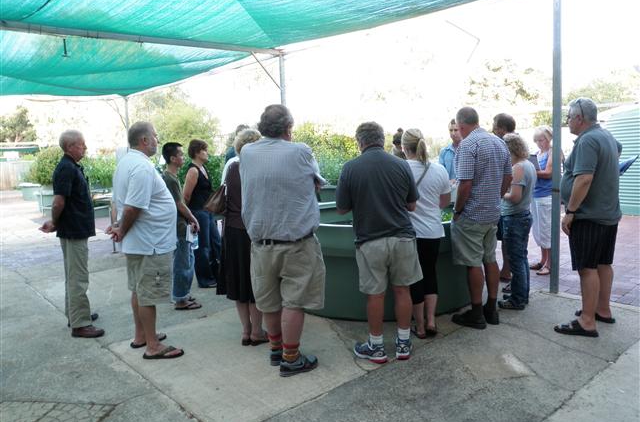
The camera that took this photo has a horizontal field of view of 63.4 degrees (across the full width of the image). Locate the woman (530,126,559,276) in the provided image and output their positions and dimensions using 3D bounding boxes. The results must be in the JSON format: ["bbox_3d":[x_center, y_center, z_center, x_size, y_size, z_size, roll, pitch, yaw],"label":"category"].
[{"bbox_3d":[2.591,-0.117,5.922,0.420,1.650,0.460,-4,7,-17],"label":"woman"}]

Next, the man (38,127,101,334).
[{"bbox_3d":[-2.138,0.203,4.454,0.540,1.750,0.500,-4,7,-15],"label":"man"}]

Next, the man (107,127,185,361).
[{"bbox_3d":[-1.304,0.212,3.892,0.560,1.739,0.500,-5,7,-22],"label":"man"}]

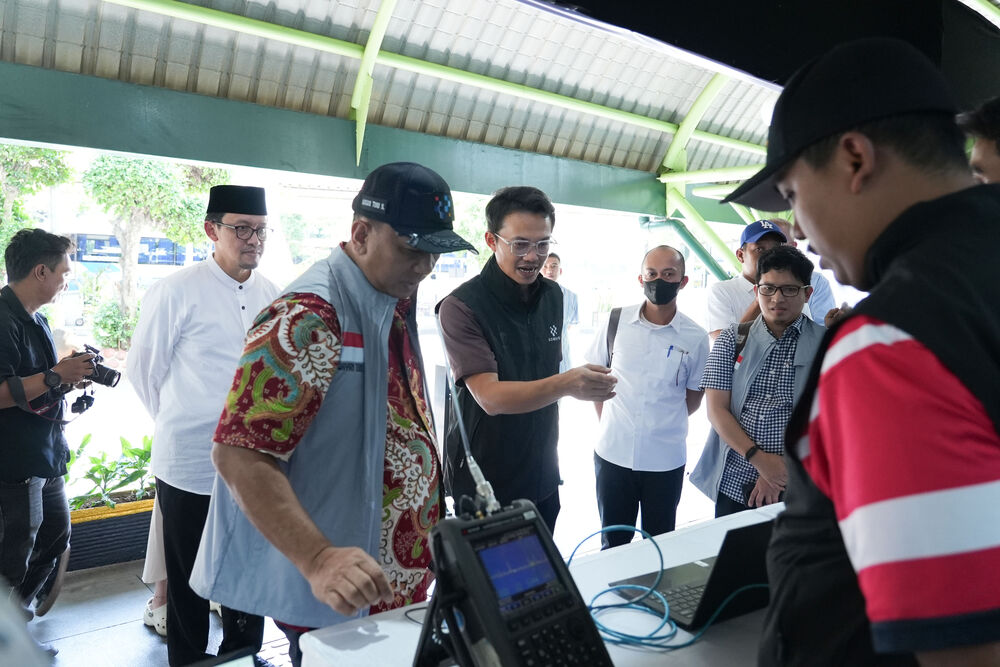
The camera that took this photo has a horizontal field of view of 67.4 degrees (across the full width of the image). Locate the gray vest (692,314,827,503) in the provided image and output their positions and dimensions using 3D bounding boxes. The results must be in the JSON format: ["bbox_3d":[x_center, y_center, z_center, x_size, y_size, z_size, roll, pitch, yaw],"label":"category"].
[{"bbox_3d":[0.881,0.250,2.500,0.470,0.620,0.300,3,4,28],"label":"gray vest"}]

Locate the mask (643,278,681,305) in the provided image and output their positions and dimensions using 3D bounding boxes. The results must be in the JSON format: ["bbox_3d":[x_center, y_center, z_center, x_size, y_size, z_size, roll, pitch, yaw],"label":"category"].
[{"bbox_3d":[0.605,-0.161,2.800,0.145,0.110,0.090,2,6,18],"label":"mask"}]

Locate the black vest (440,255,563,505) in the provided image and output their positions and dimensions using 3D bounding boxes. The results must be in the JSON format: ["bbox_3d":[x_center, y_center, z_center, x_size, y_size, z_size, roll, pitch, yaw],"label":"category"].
[{"bbox_3d":[0.007,0.130,2.120,0.430,0.670,0.280,-2,5,-42],"label":"black vest"}]

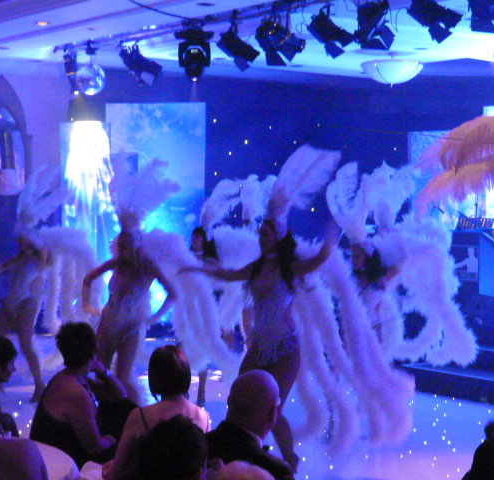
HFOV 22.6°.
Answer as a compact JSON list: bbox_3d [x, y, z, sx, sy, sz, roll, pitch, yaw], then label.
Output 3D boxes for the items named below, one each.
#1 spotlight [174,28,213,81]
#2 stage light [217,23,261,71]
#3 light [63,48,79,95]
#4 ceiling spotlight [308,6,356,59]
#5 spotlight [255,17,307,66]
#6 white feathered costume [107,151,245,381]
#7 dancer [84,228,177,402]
[{"bbox_3d":[-0.485,-1.713,11.400,0.360,0.490,0.300,0,0,-9],"label":"spotlight"},{"bbox_3d":[-0.075,-1.741,11.100,0.230,0.340,0.320,0,-24,45],"label":"stage light"},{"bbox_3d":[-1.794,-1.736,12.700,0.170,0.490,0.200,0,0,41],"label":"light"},{"bbox_3d":[0.707,-1.731,10.350,0.240,0.330,0.340,0,-24,45],"label":"ceiling spotlight"},{"bbox_3d":[0.292,-1.711,10.750,0.270,0.320,0.360,0,-24,45],"label":"spotlight"},{"bbox_3d":[-0.704,0.238,12.150,1.080,2.100,0.770,0,0,23],"label":"white feathered costume"},{"bbox_3d":[-1.145,0.740,12.000,0.780,1.700,0.480,0,0,23],"label":"dancer"}]

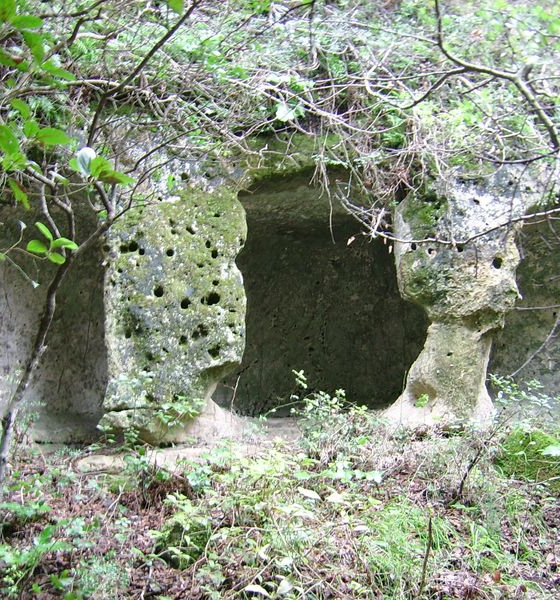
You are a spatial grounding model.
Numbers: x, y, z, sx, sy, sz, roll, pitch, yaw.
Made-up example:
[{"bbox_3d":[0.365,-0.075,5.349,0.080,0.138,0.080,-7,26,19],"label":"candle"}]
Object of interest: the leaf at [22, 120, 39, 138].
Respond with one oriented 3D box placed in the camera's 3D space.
[{"bbox_3d":[-0.940,-0.645,3.050,0.080,0.053,0.018,34,-32,16],"label":"leaf"}]

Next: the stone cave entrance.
[{"bbox_3d":[0.334,-0.036,6.500,1.624,1.837,1.200,0,-2,0],"label":"stone cave entrance"}]

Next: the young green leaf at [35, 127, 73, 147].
[{"bbox_3d":[-0.700,-0.505,2.500,0.117,0.062,0.045,0,-2,0],"label":"young green leaf"}]

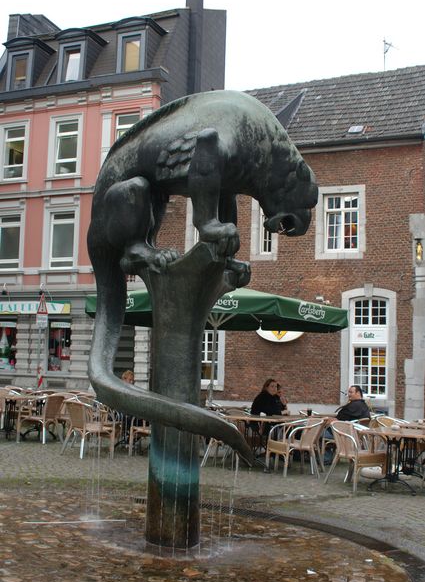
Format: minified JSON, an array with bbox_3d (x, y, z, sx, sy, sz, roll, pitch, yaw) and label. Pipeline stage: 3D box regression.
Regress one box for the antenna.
[{"bbox_3d":[5.386,-7.125,22.563,0.500,0.930,0.300,7,-7,-44],"label":"antenna"}]

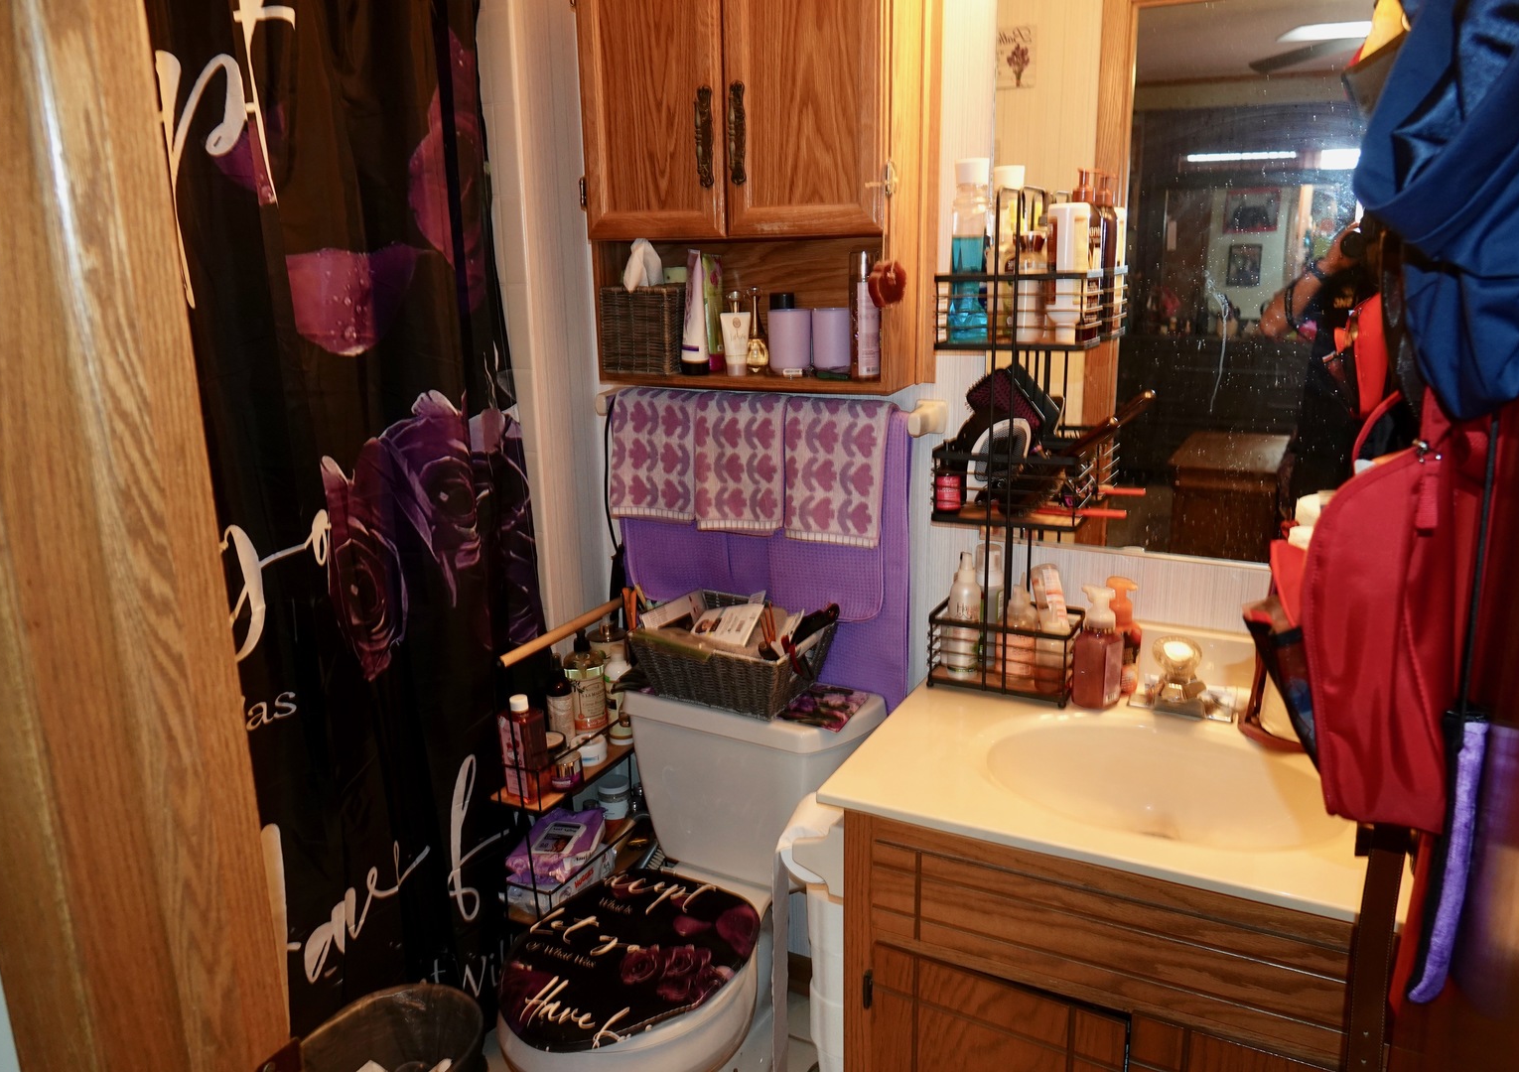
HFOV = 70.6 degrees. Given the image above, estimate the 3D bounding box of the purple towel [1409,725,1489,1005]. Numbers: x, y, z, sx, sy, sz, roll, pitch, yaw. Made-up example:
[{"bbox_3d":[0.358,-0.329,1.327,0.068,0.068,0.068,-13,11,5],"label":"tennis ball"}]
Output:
[{"bbox_3d":[0.419,0.196,0.655,0.025,0.185,0.055,6,16,27],"label":"purple towel"}]

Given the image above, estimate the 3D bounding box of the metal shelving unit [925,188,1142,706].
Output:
[{"bbox_3d":[0.395,-0.131,1.663,0.222,0.768,0.132,6,16,27],"label":"metal shelving unit"}]

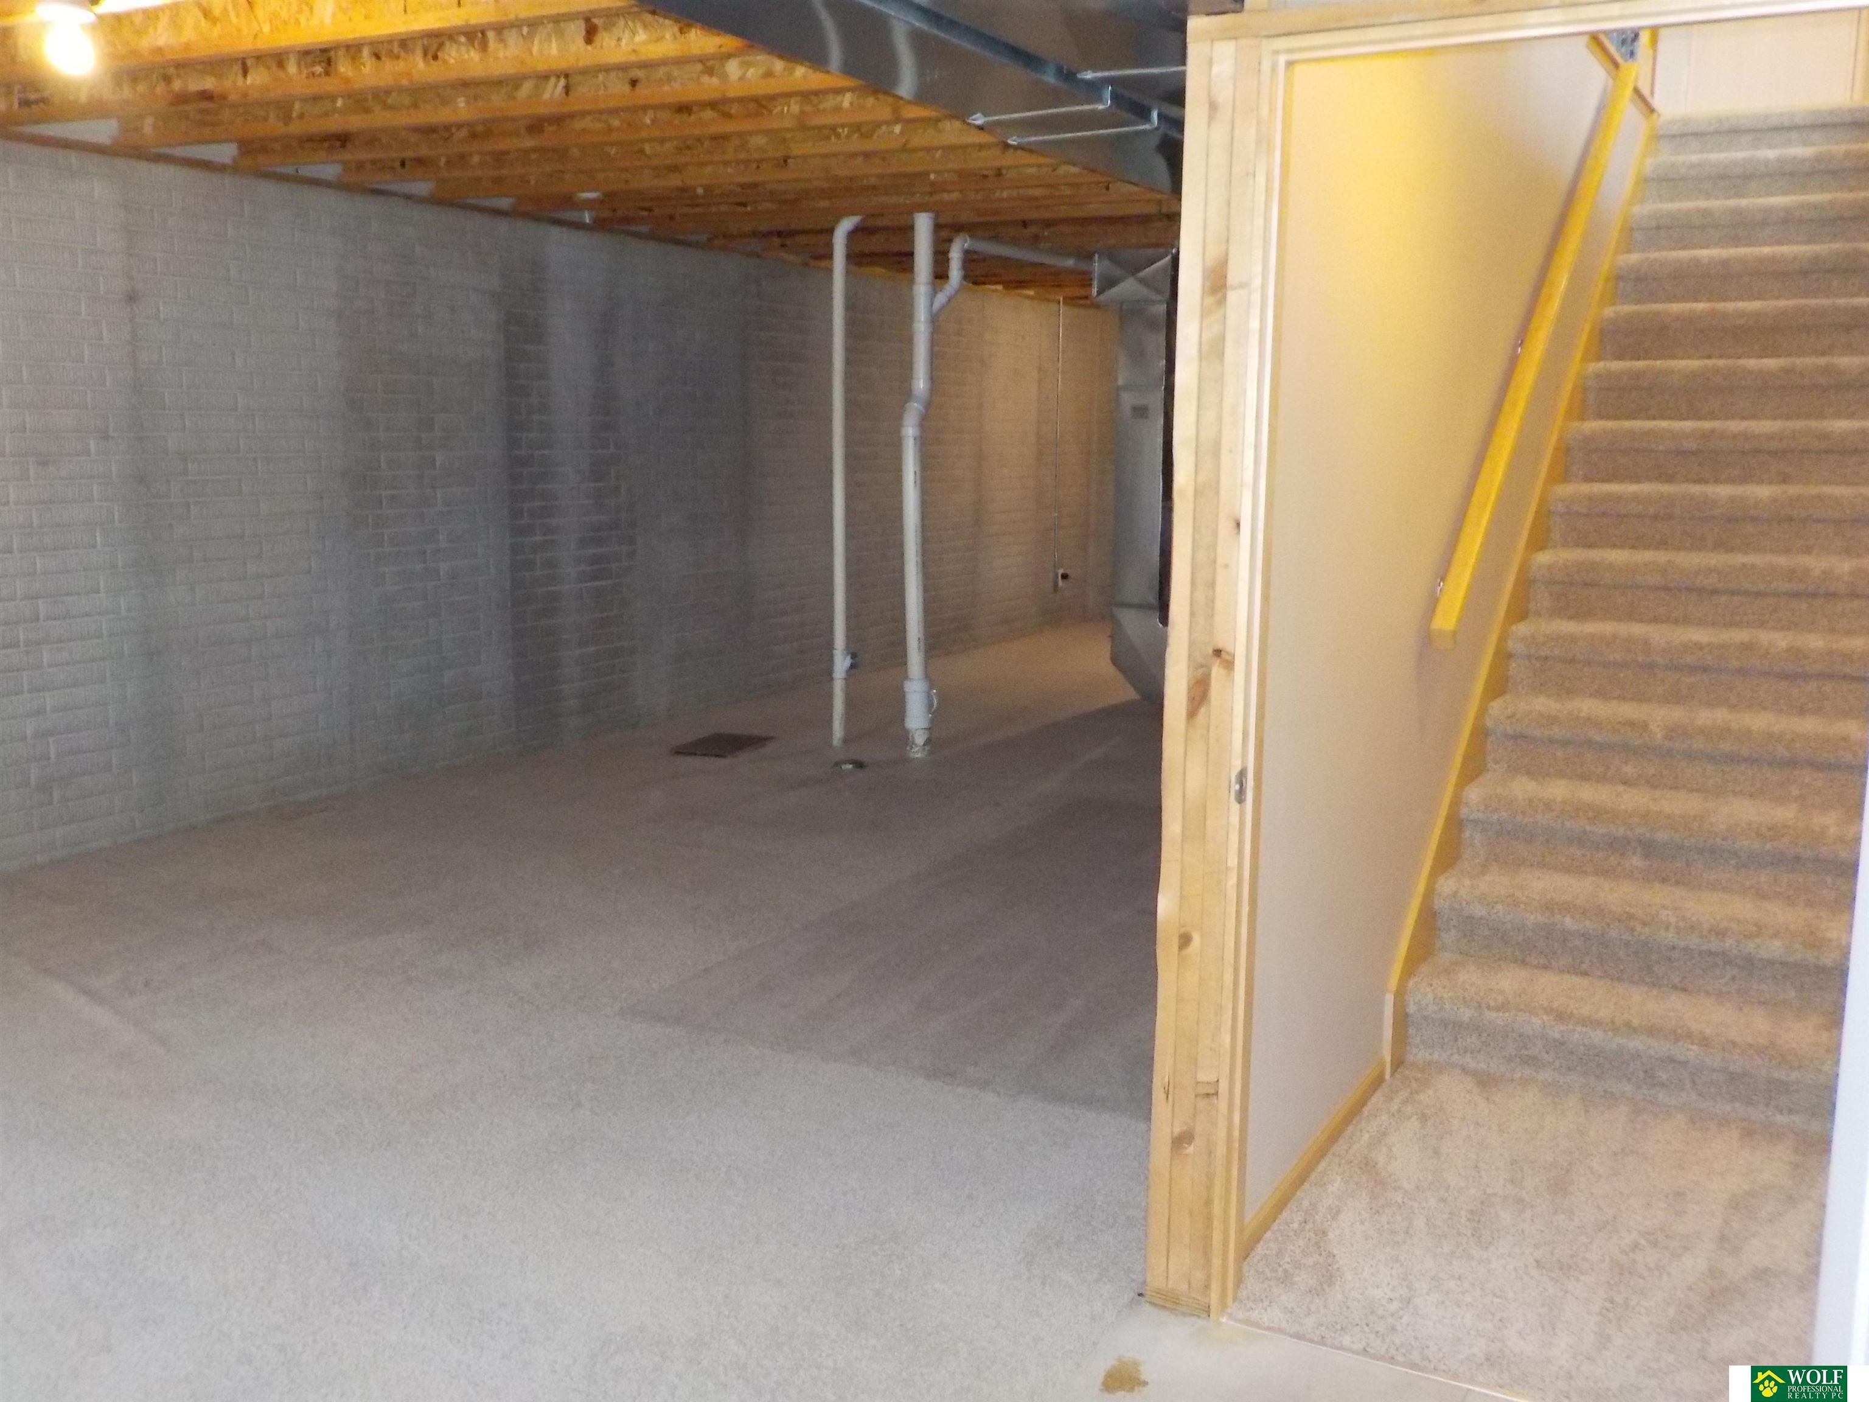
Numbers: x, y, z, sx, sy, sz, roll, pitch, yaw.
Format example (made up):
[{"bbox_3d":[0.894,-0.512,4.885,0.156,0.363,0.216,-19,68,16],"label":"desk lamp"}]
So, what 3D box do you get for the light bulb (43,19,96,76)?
[{"bbox_3d":[-1.909,-1.446,3.580,0.070,0.118,0.070,6,11,28],"label":"light bulb"}]

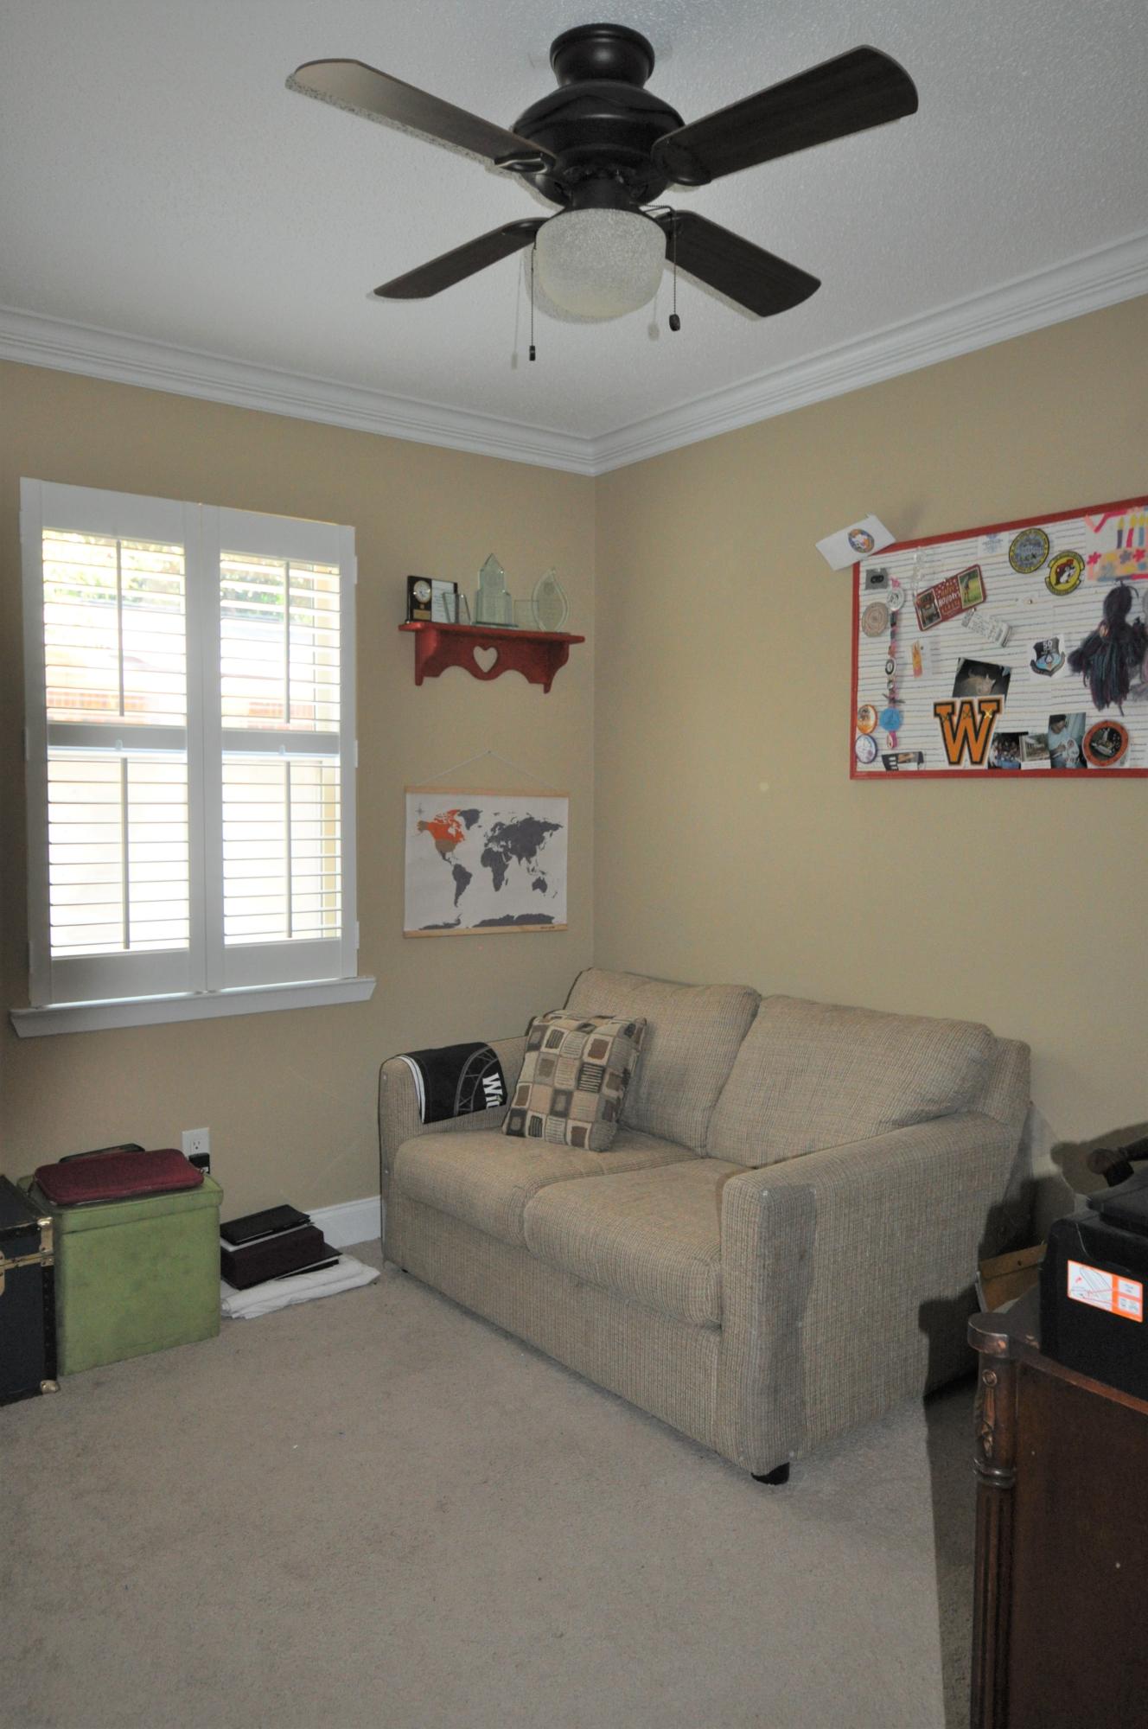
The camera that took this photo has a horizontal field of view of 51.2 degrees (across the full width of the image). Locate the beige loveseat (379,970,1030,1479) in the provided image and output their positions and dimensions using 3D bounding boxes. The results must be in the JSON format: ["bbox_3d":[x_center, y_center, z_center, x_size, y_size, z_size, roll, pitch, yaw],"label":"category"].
[{"bbox_3d":[0.253,0.744,3.032,0.810,0.830,1.435,-3,5,-39],"label":"beige loveseat"}]

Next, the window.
[{"bbox_3d":[-0.970,-0.297,3.145,0.866,1.265,0.050,-3,5,-36],"label":"window"}]

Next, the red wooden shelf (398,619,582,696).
[{"bbox_3d":[-0.236,-0.612,3.598,0.565,0.170,0.150,-3,5,-36],"label":"red wooden shelf"}]

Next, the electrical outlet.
[{"bbox_3d":[-1.013,0.770,3.219,0.073,0.118,0.012,-3,5,-36],"label":"electrical outlet"}]

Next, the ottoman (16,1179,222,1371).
[{"bbox_3d":[-1.113,0.966,2.958,0.375,0.377,0.345,-3,5,-36],"label":"ottoman"}]

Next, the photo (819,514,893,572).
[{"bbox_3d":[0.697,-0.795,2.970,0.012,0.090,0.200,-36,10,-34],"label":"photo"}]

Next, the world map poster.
[{"bbox_3d":[-0.257,-0.002,3.712,0.595,0.437,0.015,0,4,-36],"label":"world map poster"}]

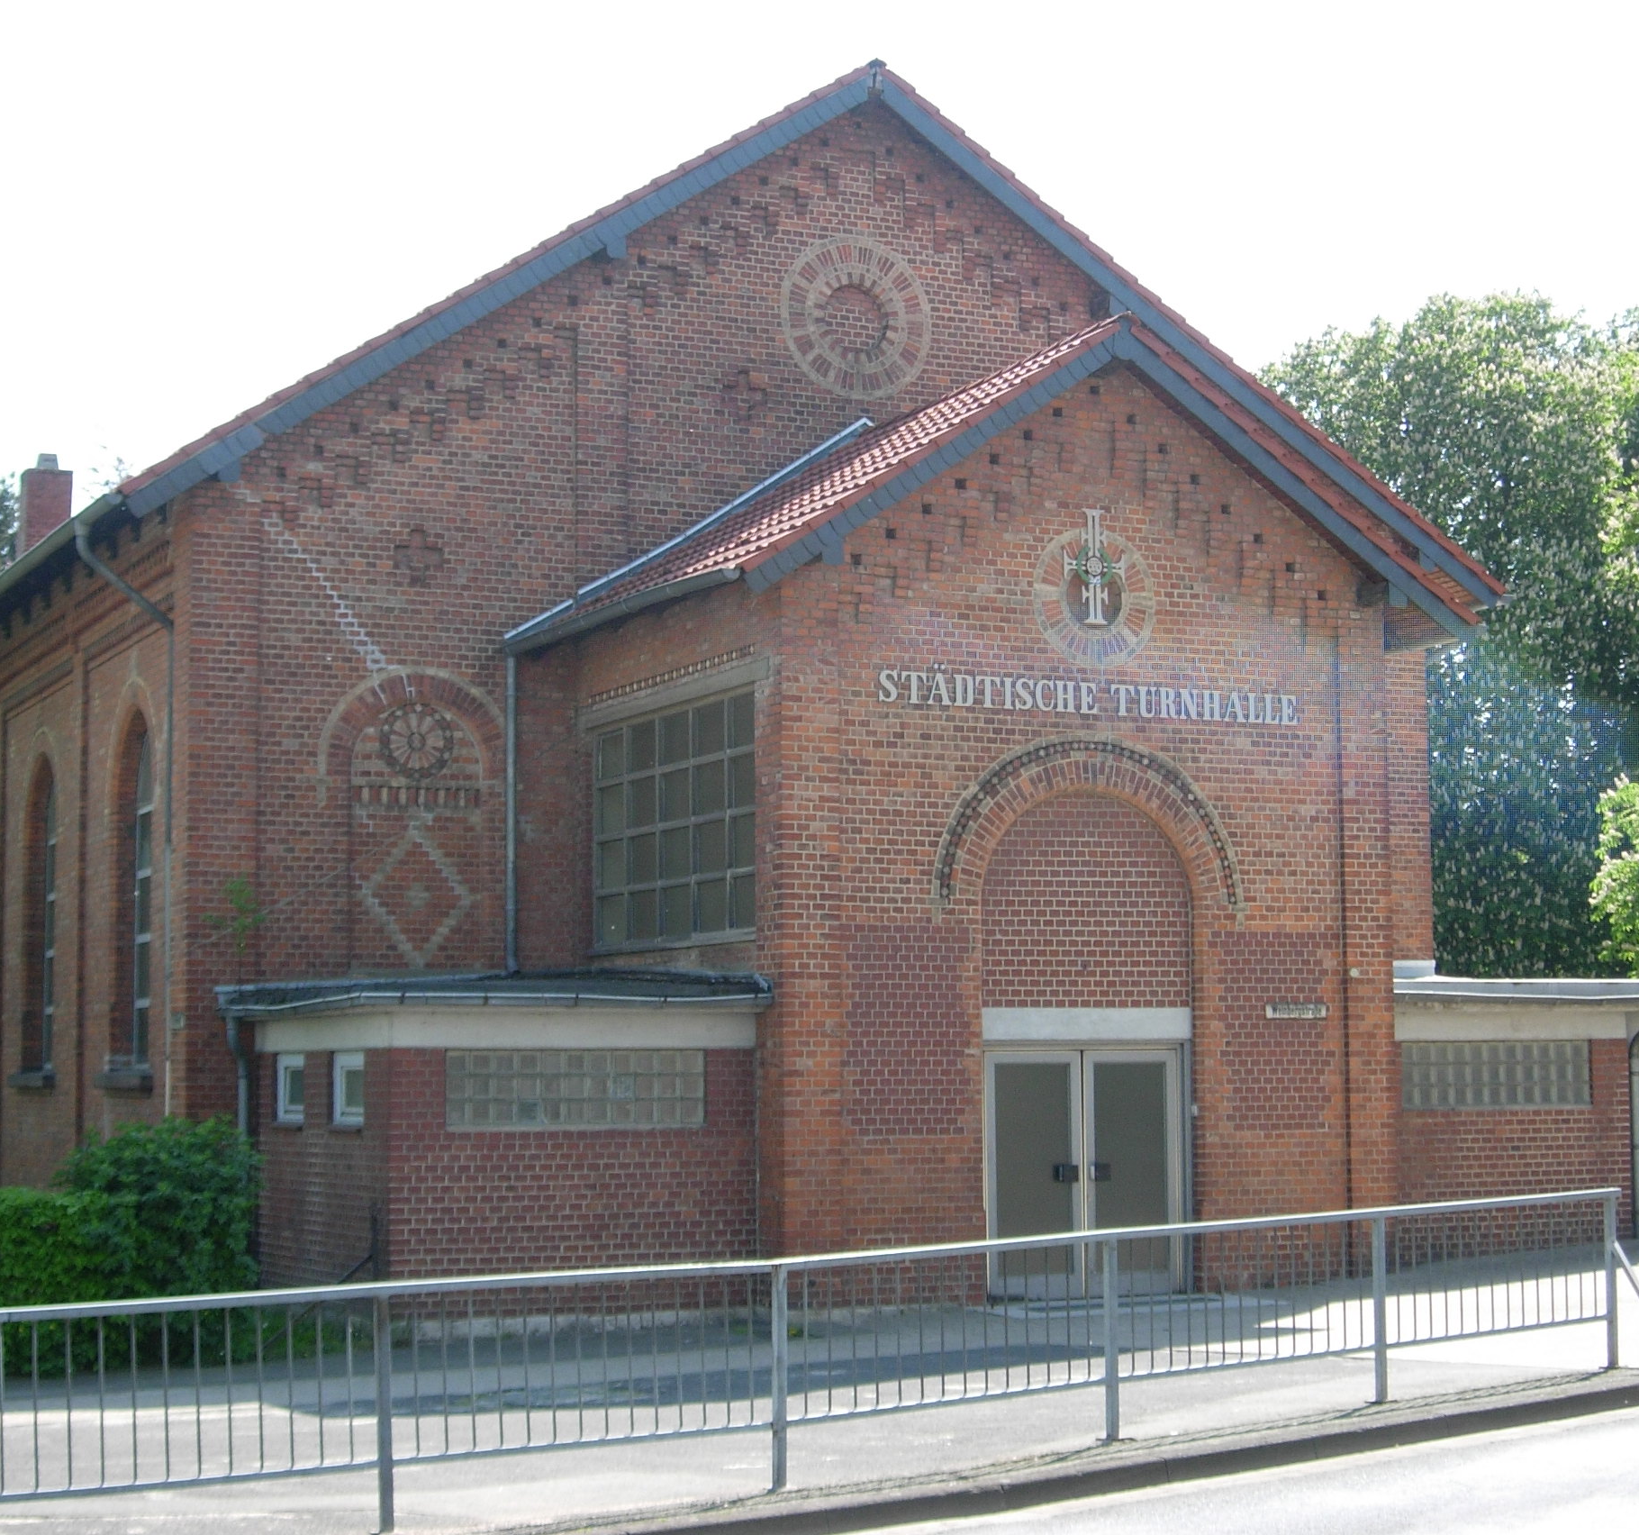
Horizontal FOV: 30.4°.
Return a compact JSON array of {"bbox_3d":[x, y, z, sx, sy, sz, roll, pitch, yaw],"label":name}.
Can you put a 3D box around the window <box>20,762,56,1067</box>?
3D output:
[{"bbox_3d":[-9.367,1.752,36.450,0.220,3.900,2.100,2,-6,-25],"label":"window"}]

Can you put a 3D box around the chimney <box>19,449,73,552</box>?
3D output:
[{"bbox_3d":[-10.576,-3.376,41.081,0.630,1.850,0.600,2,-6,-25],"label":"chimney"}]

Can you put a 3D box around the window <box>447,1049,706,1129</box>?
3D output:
[{"bbox_3d":[-1.937,2.564,24.133,2.220,0.620,0.100,2,-6,-25],"label":"window"}]

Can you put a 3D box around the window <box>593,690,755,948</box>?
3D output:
[{"bbox_3d":[-1.297,0.550,26.814,0.160,2.200,3.950,2,-6,-25],"label":"window"}]

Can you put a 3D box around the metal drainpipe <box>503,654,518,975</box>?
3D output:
[{"bbox_3d":[-3.099,0.465,30.251,0.110,3.220,0.110,2,-6,-25],"label":"metal drainpipe"}]

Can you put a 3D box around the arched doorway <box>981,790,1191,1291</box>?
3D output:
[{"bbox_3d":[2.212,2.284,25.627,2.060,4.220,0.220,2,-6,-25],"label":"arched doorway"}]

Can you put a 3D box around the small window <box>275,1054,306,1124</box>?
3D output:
[{"bbox_3d":[-4.583,2.791,26.269,0.140,0.600,1.000,2,-6,-25],"label":"small window"}]

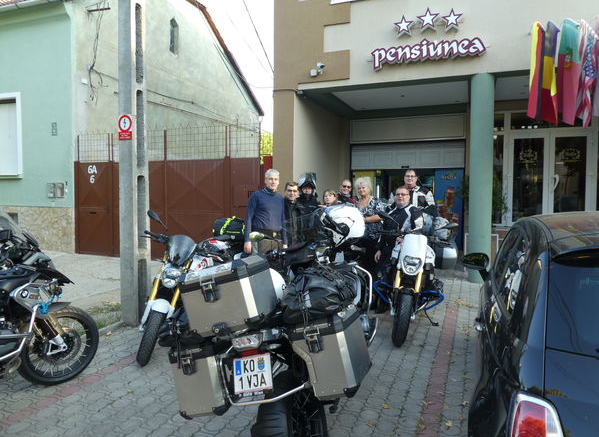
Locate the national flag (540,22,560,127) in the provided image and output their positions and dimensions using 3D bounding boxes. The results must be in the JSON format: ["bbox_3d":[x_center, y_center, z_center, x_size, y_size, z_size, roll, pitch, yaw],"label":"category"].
[{"bbox_3d":[4.147,-2.420,6.820,0.170,1.700,0.850,1,2,19],"label":"national flag"}]

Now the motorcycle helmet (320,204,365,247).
[{"bbox_3d":[0.321,0.052,3.100,0.340,0.280,0.260,-13,2,-20],"label":"motorcycle helmet"}]

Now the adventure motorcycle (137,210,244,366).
[{"bbox_3d":[-1.090,0.645,4.500,0.900,1.330,2.150,1,2,20],"label":"adventure motorcycle"}]

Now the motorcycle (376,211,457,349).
[{"bbox_3d":[1.380,0.624,5.000,0.920,1.330,2.150,1,2,21],"label":"motorcycle"}]

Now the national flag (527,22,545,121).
[{"bbox_3d":[3.920,-2.475,6.890,0.170,1.700,0.850,1,2,19],"label":"national flag"}]

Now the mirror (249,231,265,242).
[{"bbox_3d":[-0.342,0.143,3.300,0.140,0.090,0.060,1,2,12],"label":"mirror"}]

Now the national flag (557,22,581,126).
[{"bbox_3d":[4.370,-2.410,6.740,0.170,1.700,0.850,1,2,19],"label":"national flag"}]

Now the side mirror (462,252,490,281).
[{"bbox_3d":[1.313,0.352,3.080,0.210,0.190,0.130,1,2,17],"label":"side mirror"}]

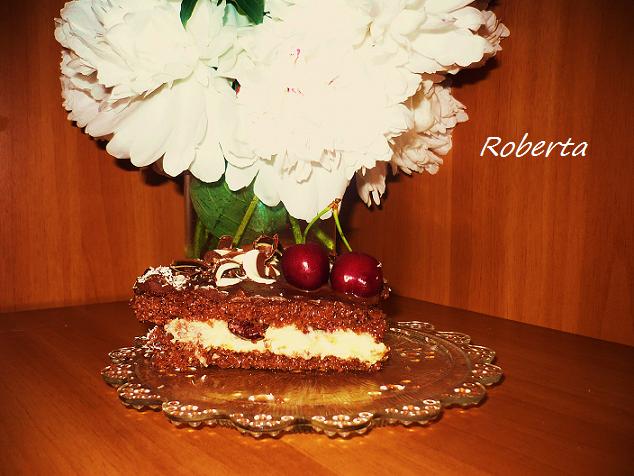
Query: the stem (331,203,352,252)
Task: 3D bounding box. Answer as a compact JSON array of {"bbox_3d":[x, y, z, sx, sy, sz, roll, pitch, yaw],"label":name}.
[{"bbox_3d":[0.013,-0.005,0.328,0.011,0.025,0.008,1,7,8],"label":"stem"}]

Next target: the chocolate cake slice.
[{"bbox_3d":[-0.025,0.032,0.338,0.126,0.061,0.056,1,7,6],"label":"chocolate cake slice"}]

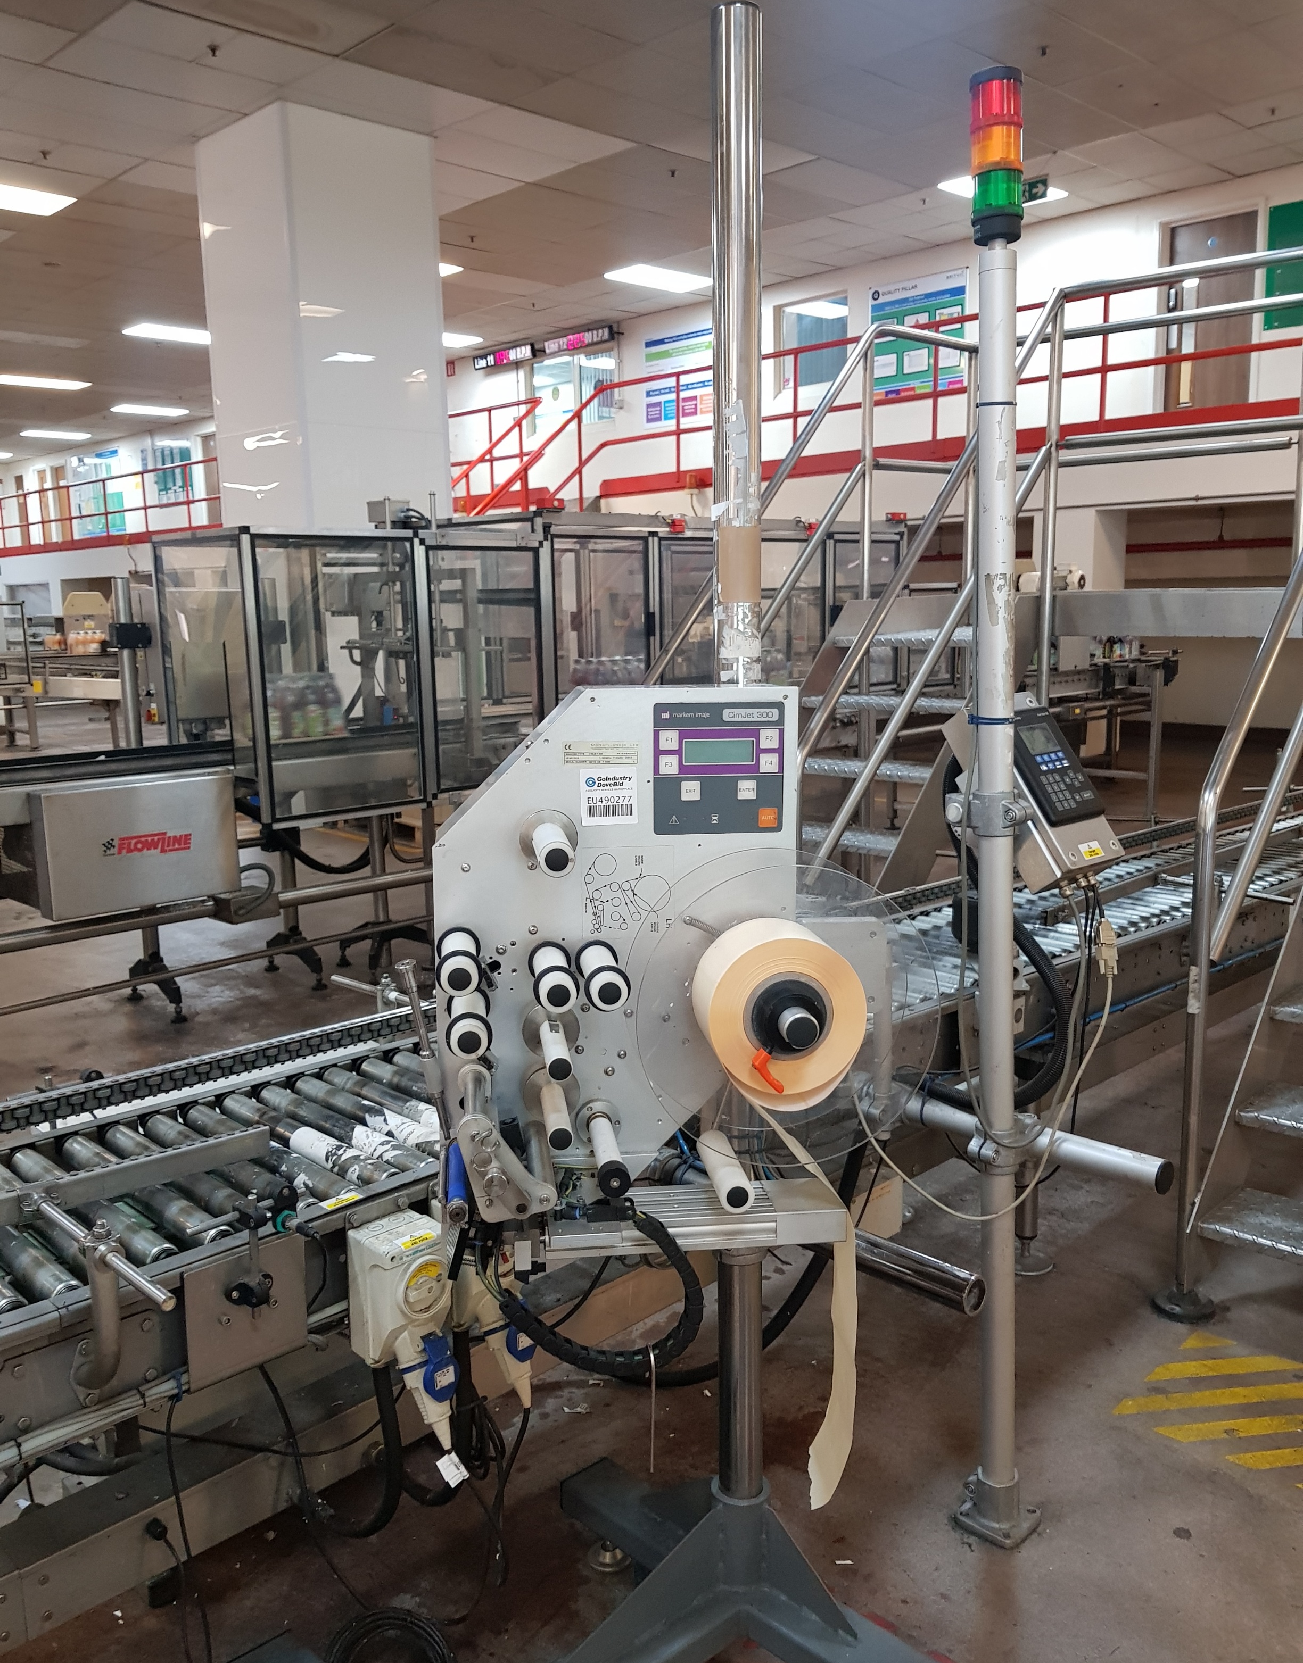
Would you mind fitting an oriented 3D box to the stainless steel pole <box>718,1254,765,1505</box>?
[{"bbox_3d":[0.124,0.749,1.801,0.060,0.393,0.060,-1,11,0],"label":"stainless steel pole"}]

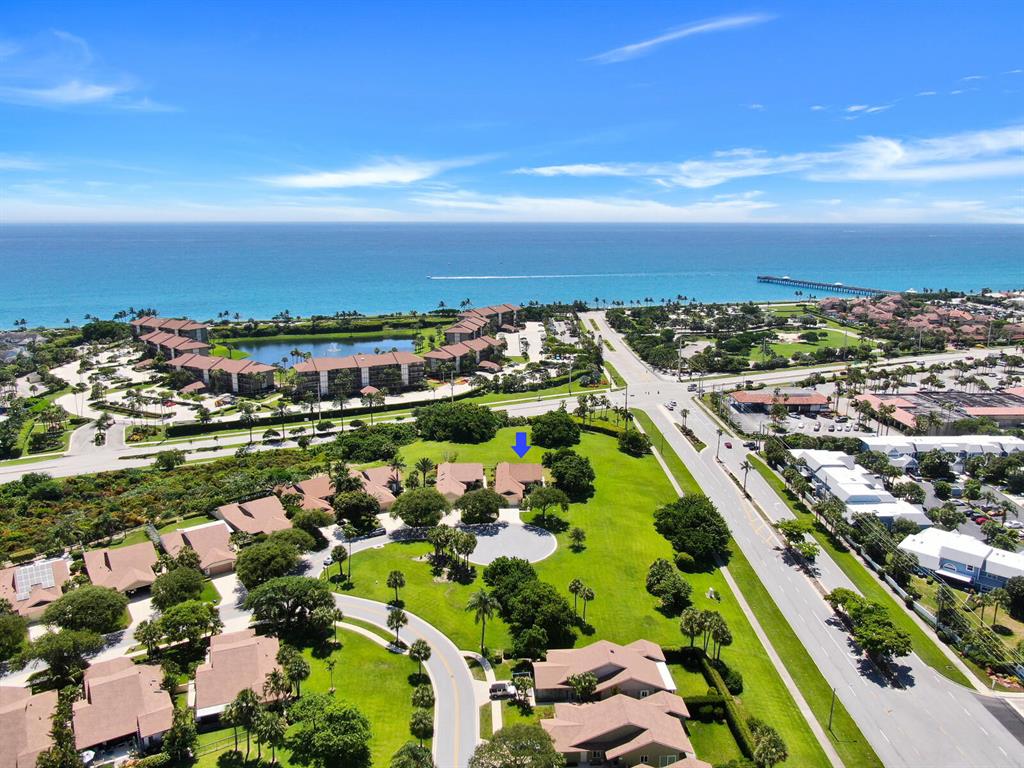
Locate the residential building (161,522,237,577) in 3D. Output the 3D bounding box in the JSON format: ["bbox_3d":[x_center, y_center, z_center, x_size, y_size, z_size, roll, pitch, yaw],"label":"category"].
[{"bbox_3d":[-79.500,41.230,181.840,16.400,5.800,26.000,-8,15,-31],"label":"residential building"}]

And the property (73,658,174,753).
[{"bbox_3d":[-67.700,54.760,123.290,15.200,5.800,25.800,-8,15,-30],"label":"property"}]

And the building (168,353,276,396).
[{"bbox_3d":[-148.320,-5.950,364.330,61.000,15.600,17.300,7,15,28],"label":"building"}]

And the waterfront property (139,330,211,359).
[{"bbox_3d":[-206.800,-21.070,436.200,65.000,15.300,18.500,12,18,43],"label":"waterfront property"}]

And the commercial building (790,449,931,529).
[{"bbox_3d":[98.400,30.542,207.981,19.500,8.500,55.000,1,13,4],"label":"commercial building"}]

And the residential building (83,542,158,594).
[{"bbox_3d":[-90.500,42.320,163.184,14.400,5.800,24.300,-7,15,-27],"label":"residential building"}]

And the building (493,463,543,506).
[{"bbox_3d":[2.400,30.162,215.592,14.500,5.800,25.500,0,13,0],"label":"building"}]

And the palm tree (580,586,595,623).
[{"bbox_3d":[16.080,47.050,151.540,3.000,8.100,3.000,0,13,0],"label":"palm tree"}]

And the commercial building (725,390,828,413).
[{"bbox_3d":[121.700,7.640,326.390,38.600,6.200,18.500,0,13,2],"label":"commercial building"}]

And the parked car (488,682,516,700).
[{"bbox_3d":[-1.600,55.580,128.610,4.750,1.800,1.900,0,13,1],"label":"parked car"}]

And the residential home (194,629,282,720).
[{"bbox_3d":[-48.500,50.658,127.238,14.200,5.800,24.200,-5,14,-20],"label":"residential home"}]

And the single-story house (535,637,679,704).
[{"bbox_3d":[15.900,50.771,126.751,24.000,5.800,13.600,-1,13,-3],"label":"single-story house"}]

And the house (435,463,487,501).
[{"bbox_3d":[-15.300,30.027,216.177,14.200,5.800,25.500,-1,13,-6],"label":"house"}]

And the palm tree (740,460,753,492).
[{"bbox_3d":[71.176,28.139,215.798,3.971,9.650,3.971,0,13,0],"label":"palm tree"}]

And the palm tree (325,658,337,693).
[{"bbox_3d":[-31.642,51.069,124.451,2.115,6.260,2.115,0,13,0],"label":"palm tree"}]

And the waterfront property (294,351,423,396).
[{"bbox_3d":[-78.520,-6.760,367.390,65.000,15.800,18.000,-6,14,-26],"label":"waterfront property"}]

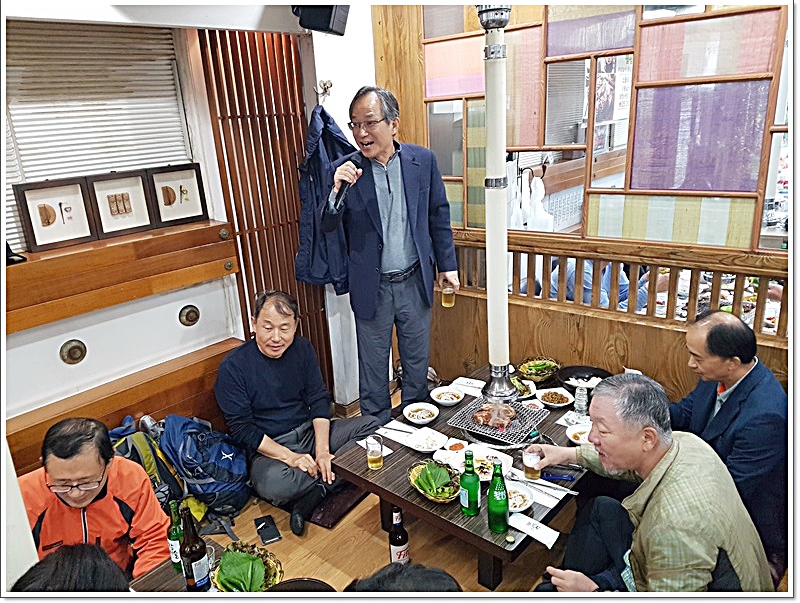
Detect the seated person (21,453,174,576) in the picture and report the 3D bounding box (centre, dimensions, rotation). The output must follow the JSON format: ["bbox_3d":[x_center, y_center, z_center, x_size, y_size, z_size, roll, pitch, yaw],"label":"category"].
[{"bbox_3d":[-0.930,0.660,1.828,0.620,0.820,0.680,-14,20,-30],"label":"seated person"}]

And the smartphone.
[{"bbox_3d":[-0.523,0.900,2.390,0.074,0.010,0.160,-11,19,-23],"label":"smartphone"}]

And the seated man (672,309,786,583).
[{"bbox_3d":[1.096,0.436,2.094,0.760,0.860,0.640,4,19,22],"label":"seated man"}]

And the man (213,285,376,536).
[{"bbox_3d":[-0.425,0.384,2.555,0.760,0.860,0.720,-10,18,-20],"label":"man"}]

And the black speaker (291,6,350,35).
[{"bbox_3d":[-0.292,-1.230,2.501,0.160,0.220,0.125,19,16,20],"label":"black speaker"}]

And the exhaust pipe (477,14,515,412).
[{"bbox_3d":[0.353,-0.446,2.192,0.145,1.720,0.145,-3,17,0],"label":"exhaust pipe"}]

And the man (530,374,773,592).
[{"bbox_3d":[0.595,0.635,1.569,0.740,0.880,0.610,6,19,27],"label":"man"}]

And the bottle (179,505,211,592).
[{"bbox_3d":[-0.567,0.671,1.629,0.071,0.264,0.071,-7,17,-12],"label":"bottle"}]

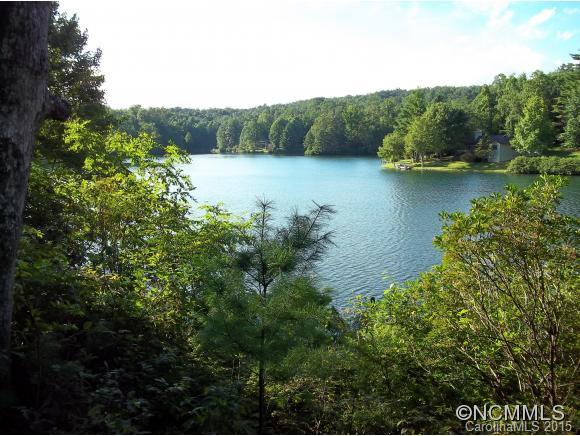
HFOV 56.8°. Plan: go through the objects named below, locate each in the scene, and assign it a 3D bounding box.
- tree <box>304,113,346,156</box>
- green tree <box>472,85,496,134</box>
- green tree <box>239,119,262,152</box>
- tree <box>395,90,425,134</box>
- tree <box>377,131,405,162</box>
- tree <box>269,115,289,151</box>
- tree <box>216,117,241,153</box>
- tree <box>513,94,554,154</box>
[{"bbox_3d":[13.760,-32.560,208.000,16.280,16.670,15.790,0,8,0],"label":"tree"},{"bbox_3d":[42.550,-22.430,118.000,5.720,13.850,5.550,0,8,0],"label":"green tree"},{"bbox_3d":[-16.930,-35.250,230.000,10.290,14.790,9.980,0,8,0],"label":"green tree"},{"bbox_3d":[25.820,-20.570,115.000,6.860,14.360,6.650,0,8,0],"label":"tree"},{"bbox_3d":[18.350,-12.970,98.000,5.110,6.030,4.960,0,8,0],"label":"tree"},{"bbox_3d":[-4.760,-34.340,222.000,8.270,15.310,8.030,0,8,0],"label":"tree"},{"bbox_3d":[-26.930,-36.020,235.000,10.510,15.110,10.200,0,8,0],"label":"tree"},{"bbox_3d":[44.470,-16.980,98.000,7.670,11.140,7.440,0,8,0],"label":"tree"}]

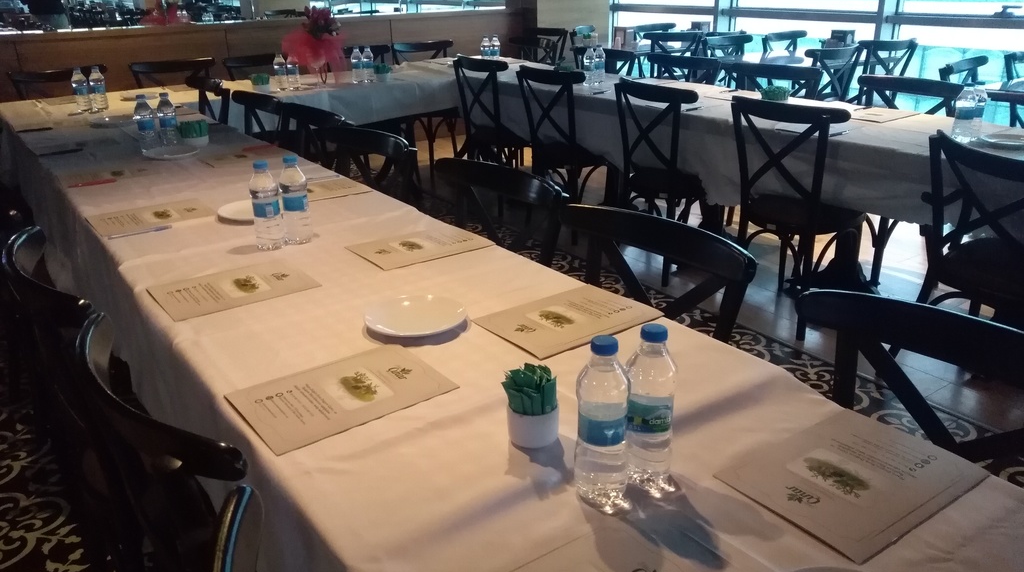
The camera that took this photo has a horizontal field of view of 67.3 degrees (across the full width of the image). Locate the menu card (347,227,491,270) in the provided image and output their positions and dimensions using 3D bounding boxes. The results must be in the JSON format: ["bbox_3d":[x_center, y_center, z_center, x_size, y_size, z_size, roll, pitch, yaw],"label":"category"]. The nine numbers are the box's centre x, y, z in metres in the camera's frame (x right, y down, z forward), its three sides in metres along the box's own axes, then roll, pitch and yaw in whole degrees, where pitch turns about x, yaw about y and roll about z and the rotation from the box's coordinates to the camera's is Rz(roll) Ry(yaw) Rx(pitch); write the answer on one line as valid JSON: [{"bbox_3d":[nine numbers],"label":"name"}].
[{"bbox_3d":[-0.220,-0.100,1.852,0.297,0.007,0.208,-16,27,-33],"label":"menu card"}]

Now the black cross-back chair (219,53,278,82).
[{"bbox_3d":[-1.496,-1.069,5.157,0.500,0.885,0.520,-19,28,-38],"label":"black cross-back chair"}]

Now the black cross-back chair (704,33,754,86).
[{"bbox_3d":[1.878,-1.487,6.089,0.500,0.885,0.520,-14,25,-29],"label":"black cross-back chair"}]

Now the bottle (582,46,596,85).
[{"bbox_3d":[0.448,-1.292,4.537,0.066,0.213,0.066,-16,26,-33],"label":"bottle"}]

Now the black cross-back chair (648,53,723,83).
[{"bbox_3d":[0.870,-0.922,4.713,0.520,0.885,0.500,-16,27,-34],"label":"black cross-back chair"}]

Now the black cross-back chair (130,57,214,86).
[{"bbox_3d":[-1.995,-0.951,4.878,0.500,0.885,0.520,-19,28,-38],"label":"black cross-back chair"}]

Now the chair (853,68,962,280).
[{"bbox_3d":[1.621,-0.475,3.494,0.495,0.885,0.485,-16,26,-33],"label":"chair"}]

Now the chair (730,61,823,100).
[{"bbox_3d":[1.286,-0.676,4.014,0.465,0.895,0.485,18,28,38],"label":"chair"}]

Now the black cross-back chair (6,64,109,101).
[{"bbox_3d":[-2.485,-0.774,4.417,0.485,0.885,0.495,-15,26,-31],"label":"black cross-back chair"}]

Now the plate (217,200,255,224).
[{"bbox_3d":[-0.704,-0.202,2.116,0.197,0.022,0.197,-8,23,-17],"label":"plate"}]

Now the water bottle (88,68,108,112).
[{"bbox_3d":[-2.107,-1.000,3.921,0.066,0.218,0.066,-1,22,0],"label":"water bottle"}]

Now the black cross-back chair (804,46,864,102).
[{"bbox_3d":[1.967,-1.173,5.208,0.485,0.885,0.495,-13,25,-27],"label":"black cross-back chair"}]

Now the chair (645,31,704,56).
[{"bbox_3d":[1.271,-1.704,6.551,0.485,0.885,0.495,-7,23,-15],"label":"chair"}]

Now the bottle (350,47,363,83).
[{"bbox_3d":[-0.963,-1.377,4.771,0.064,0.213,0.064,-16,27,-33],"label":"bottle"}]

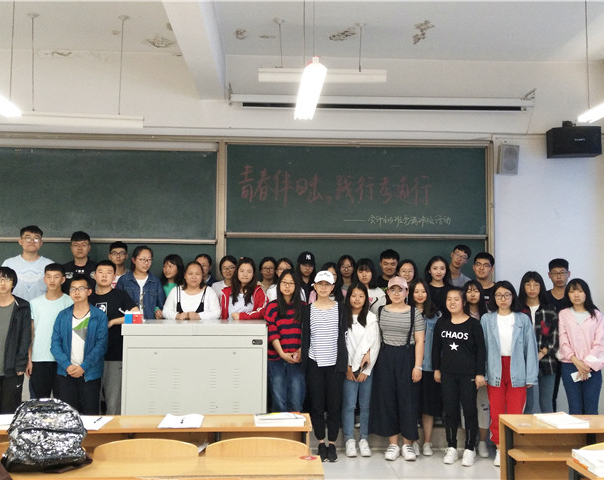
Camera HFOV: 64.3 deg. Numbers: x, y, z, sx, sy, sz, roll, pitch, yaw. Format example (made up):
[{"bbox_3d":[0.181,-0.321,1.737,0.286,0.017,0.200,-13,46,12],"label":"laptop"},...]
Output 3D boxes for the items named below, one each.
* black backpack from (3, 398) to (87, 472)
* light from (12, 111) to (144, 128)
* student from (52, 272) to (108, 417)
[{"bbox_3d":[-1.277,0.961,2.412,0.360,0.325,0.200,1,-3,-18],"label":"black backpack"},{"bbox_3d":[-2.134,-1.142,4.565,1.237,0.100,0.120,2,-2,-3],"label":"light"},{"bbox_3d":[-1.985,1.127,4.246,0.470,1.641,0.280,1,-2,-18],"label":"student"}]

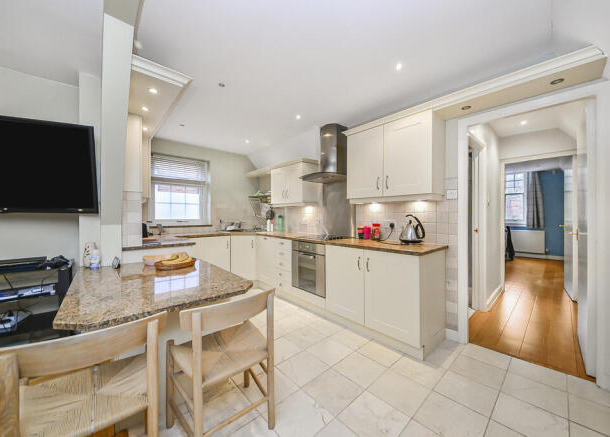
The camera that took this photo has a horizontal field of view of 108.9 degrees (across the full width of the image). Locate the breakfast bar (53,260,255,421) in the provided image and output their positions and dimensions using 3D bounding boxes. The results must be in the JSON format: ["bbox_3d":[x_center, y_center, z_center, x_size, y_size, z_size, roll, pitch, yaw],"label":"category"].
[{"bbox_3d":[-1.083,0.804,1.600,0.900,0.745,1.420,-1,1,-43],"label":"breakfast bar"}]

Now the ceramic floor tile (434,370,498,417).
[{"bbox_3d":[1.101,1.183,1.487,0.310,0.010,0.303,-1,1,-43],"label":"ceramic floor tile"}]

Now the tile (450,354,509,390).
[{"bbox_3d":[1.329,1.172,1.682,0.314,0.010,0.303,0,0,-42],"label":"tile"}]

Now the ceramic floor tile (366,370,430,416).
[{"bbox_3d":[0.650,1.183,1.497,0.310,0.010,0.303,-1,1,-43],"label":"ceramic floor tile"}]

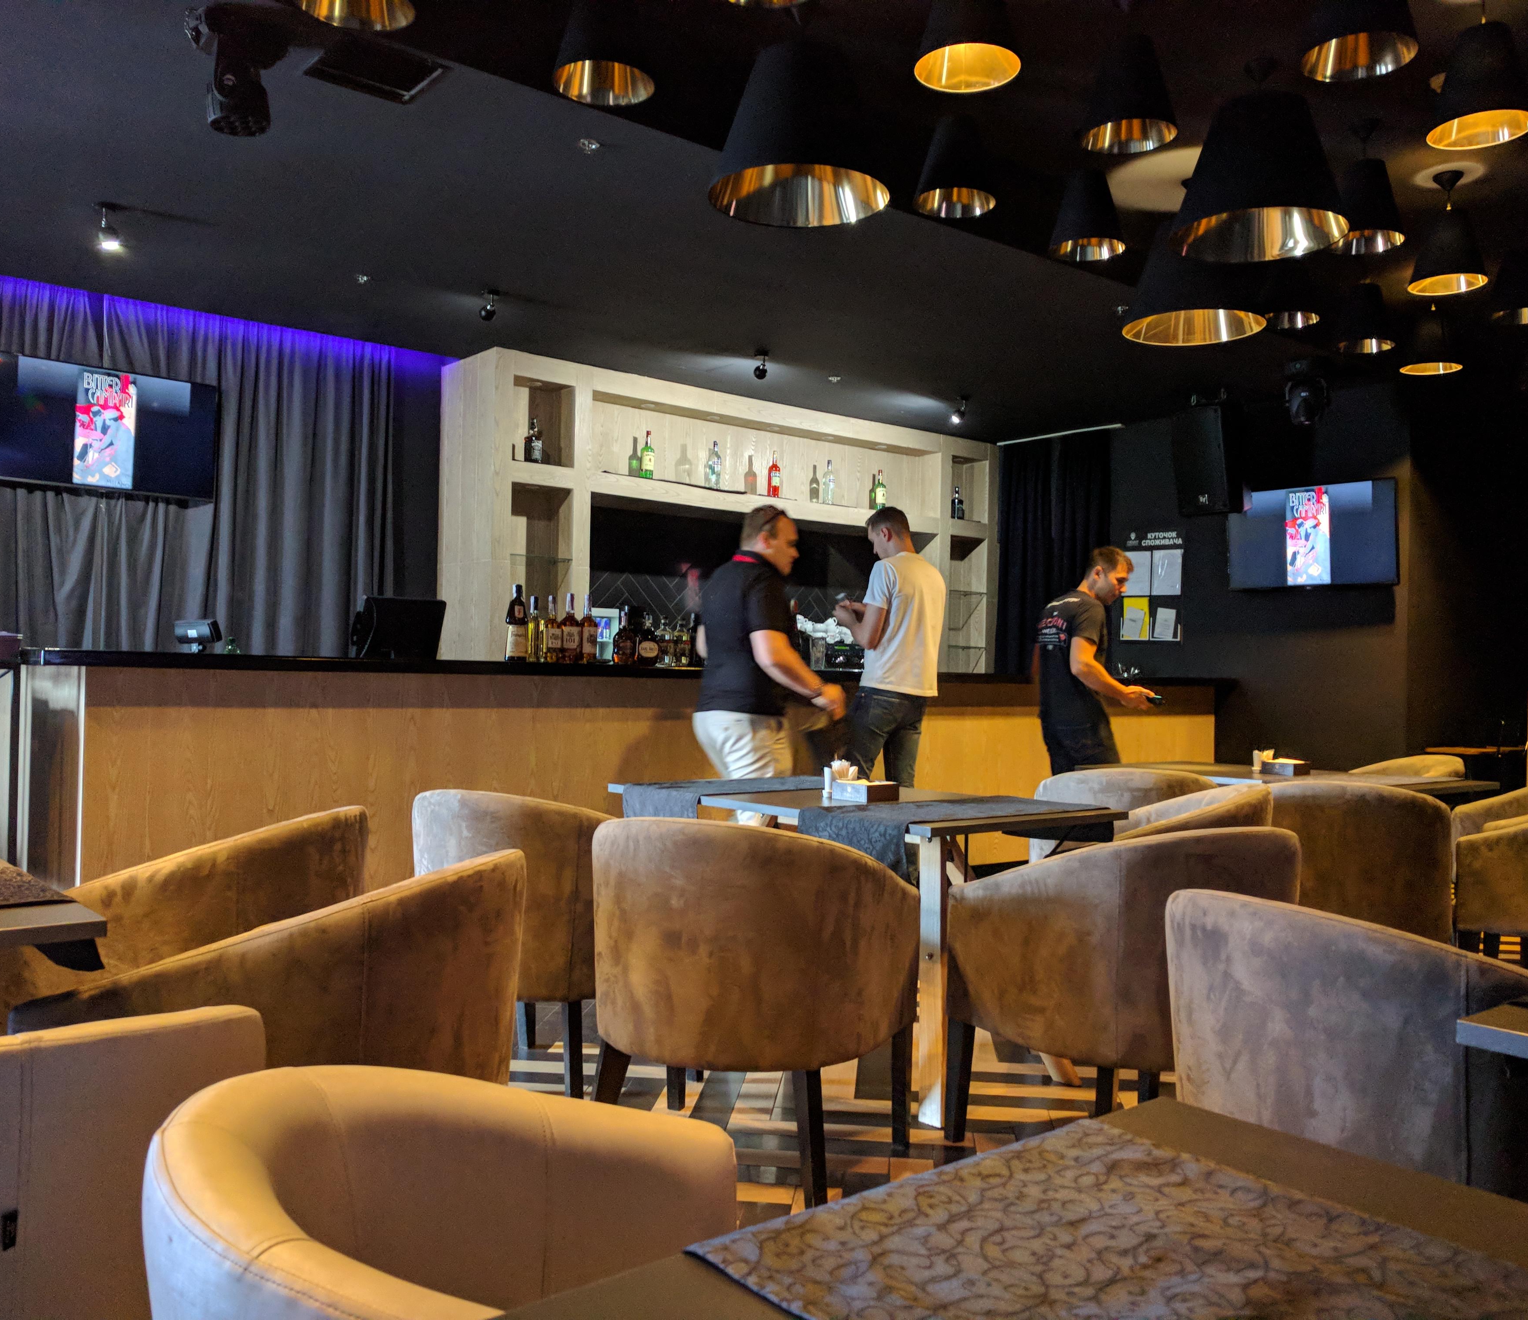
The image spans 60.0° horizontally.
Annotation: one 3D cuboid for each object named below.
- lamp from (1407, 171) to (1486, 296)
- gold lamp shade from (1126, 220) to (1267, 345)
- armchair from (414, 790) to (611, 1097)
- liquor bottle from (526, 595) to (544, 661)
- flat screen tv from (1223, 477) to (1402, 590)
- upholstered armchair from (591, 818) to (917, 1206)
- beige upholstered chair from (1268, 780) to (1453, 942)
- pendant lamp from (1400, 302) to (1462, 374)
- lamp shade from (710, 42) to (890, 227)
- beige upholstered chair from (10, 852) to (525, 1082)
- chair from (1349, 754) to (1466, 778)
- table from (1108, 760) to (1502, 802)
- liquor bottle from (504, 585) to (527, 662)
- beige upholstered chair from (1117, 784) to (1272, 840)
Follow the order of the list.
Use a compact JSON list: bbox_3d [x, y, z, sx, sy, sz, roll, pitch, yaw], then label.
[{"bbox_3d":[2.748,-1.732,5.303,0.287,0.460,0.287,2,-1,-39],"label":"lamp"},{"bbox_3d":[1.776,-1.592,5.433,0.565,0.460,0.565,1,-1,0],"label":"gold lamp shade"},{"bbox_3d":[-0.616,0.742,3.600,0.650,0.800,0.652,1,-1,28],"label":"armchair"},{"bbox_3d":[-0.976,-0.127,5.617,0.060,0.287,0.060,1,-1,-20],"label":"liquor bottle"},{"bbox_3d":[3.334,-0.748,8.088,0.070,0.615,1.090,-5,3,-39],"label":"flat screen tv"},{"bbox_3d":[-0.066,0.744,3.034,0.650,0.800,0.652,1,-1,26],"label":"upholstered armchair"},{"bbox_3d":[1.915,0.798,4.426,0.650,0.800,0.652,0,-1,32],"label":"beige upholstered chair"},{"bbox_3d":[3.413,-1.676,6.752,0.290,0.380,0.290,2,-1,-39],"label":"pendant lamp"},{"bbox_3d":[0.104,-1.500,3.723,0.505,0.385,0.505,1,-1,0],"label":"lamp shade"},{"bbox_3d":[-0.734,0.720,2.205,0.652,0.800,0.650,1,-1,9],"label":"beige upholstered chair"},{"bbox_3d":[2.787,0.846,5.986,0.630,0.790,0.630,1,-1,-5],"label":"chair"},{"bbox_3d":[2.076,0.840,5.389,0.795,0.750,1.420,2,-1,-34],"label":"table"},{"bbox_3d":[-1.082,-0.158,5.780,0.100,0.337,0.100,1,-1,0],"label":"liquor bottle"},{"bbox_3d":[1.281,0.791,4.313,0.606,0.811,0.684,1,-1,8],"label":"beige upholstered chair"}]

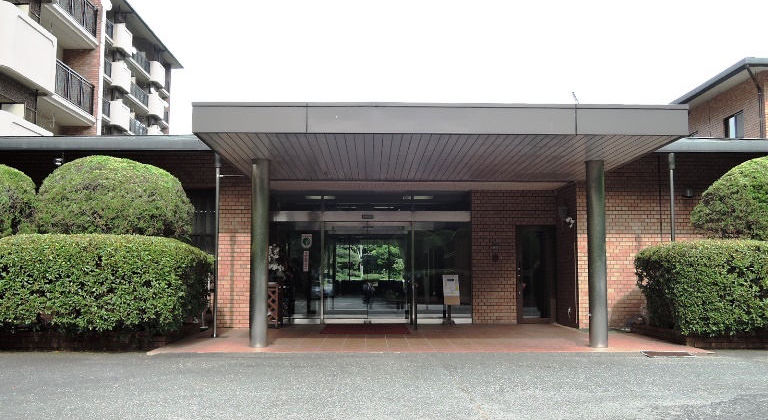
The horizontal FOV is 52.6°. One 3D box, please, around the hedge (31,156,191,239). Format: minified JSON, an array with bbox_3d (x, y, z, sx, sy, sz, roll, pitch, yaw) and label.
[{"bbox_3d":[-4.451,-0.142,12.847,2.576,1.500,2.266,0,-5,-1],"label":"hedge"}]

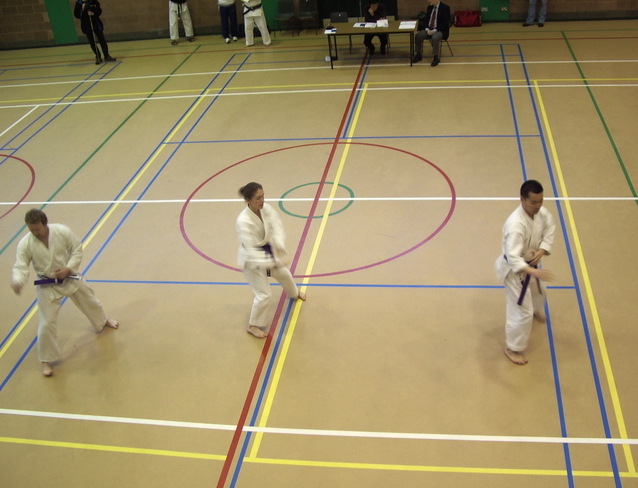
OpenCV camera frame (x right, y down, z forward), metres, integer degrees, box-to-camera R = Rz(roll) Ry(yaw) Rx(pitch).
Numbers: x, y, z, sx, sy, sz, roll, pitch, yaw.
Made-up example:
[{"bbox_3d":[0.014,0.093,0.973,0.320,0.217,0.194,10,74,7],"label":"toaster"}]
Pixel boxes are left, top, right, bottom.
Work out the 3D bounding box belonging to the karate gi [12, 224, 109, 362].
[{"bbox_3d":[-2.631,0.465,7.113,0.820,1.420,0.520,-18,34,-17],"label":"karate gi"}]

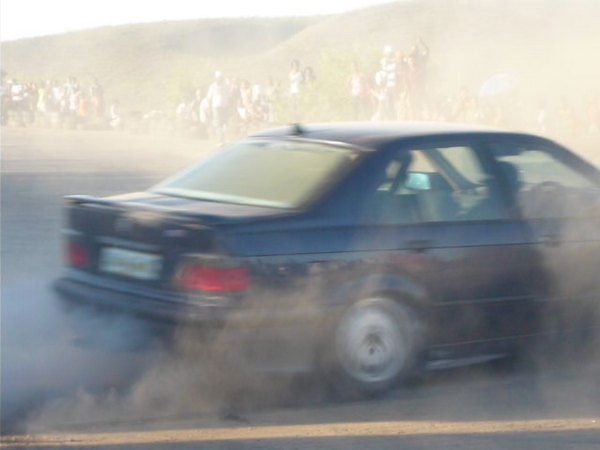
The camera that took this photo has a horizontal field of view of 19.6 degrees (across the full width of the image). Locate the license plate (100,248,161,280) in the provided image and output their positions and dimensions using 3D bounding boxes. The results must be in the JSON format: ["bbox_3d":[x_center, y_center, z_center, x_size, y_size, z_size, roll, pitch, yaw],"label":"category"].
[{"bbox_3d":[-0.856,0.199,8.745,0.020,0.115,0.520,-3,7,-42],"label":"license plate"}]

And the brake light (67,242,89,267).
[{"bbox_3d":[-1.175,0.155,9.225,0.170,0.120,0.400,-3,7,-42],"label":"brake light"}]

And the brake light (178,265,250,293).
[{"bbox_3d":[-0.390,0.253,8.379,0.170,0.120,0.400,-3,7,-42],"label":"brake light"}]

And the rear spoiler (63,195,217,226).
[{"bbox_3d":[-0.798,-0.062,8.767,0.180,0.075,1.220,-3,7,-42],"label":"rear spoiler"}]

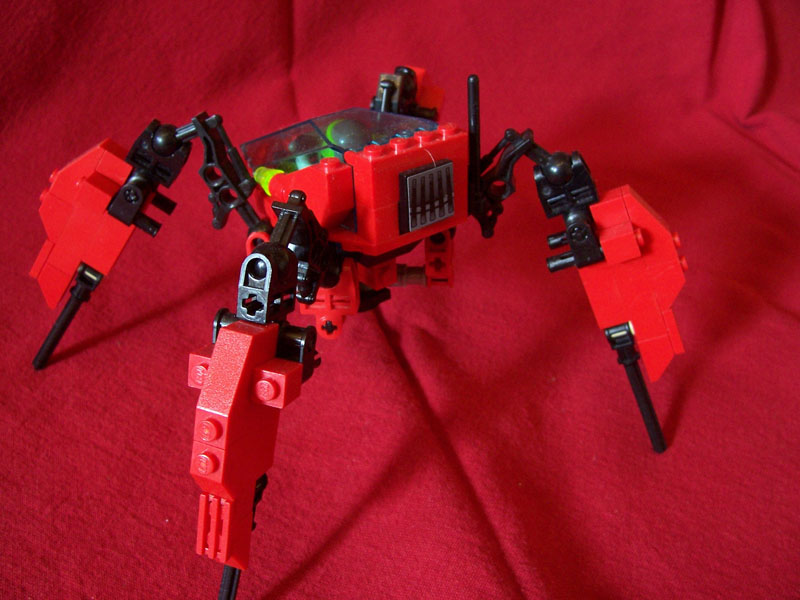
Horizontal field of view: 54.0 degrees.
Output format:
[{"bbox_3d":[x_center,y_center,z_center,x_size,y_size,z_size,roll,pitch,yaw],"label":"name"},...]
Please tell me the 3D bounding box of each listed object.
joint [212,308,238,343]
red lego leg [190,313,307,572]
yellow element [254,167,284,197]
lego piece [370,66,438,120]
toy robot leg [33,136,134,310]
[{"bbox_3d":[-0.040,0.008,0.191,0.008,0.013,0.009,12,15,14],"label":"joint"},{"bbox_3d":[-0.039,0.037,0.186,0.024,0.064,0.030,12,15,14],"label":"red lego leg"},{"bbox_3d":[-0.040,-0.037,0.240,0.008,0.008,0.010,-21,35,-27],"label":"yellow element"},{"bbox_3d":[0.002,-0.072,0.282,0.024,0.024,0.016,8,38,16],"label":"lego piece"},{"bbox_3d":[-0.105,-0.024,0.260,0.030,0.064,0.024,34,26,-11],"label":"toy robot leg"}]

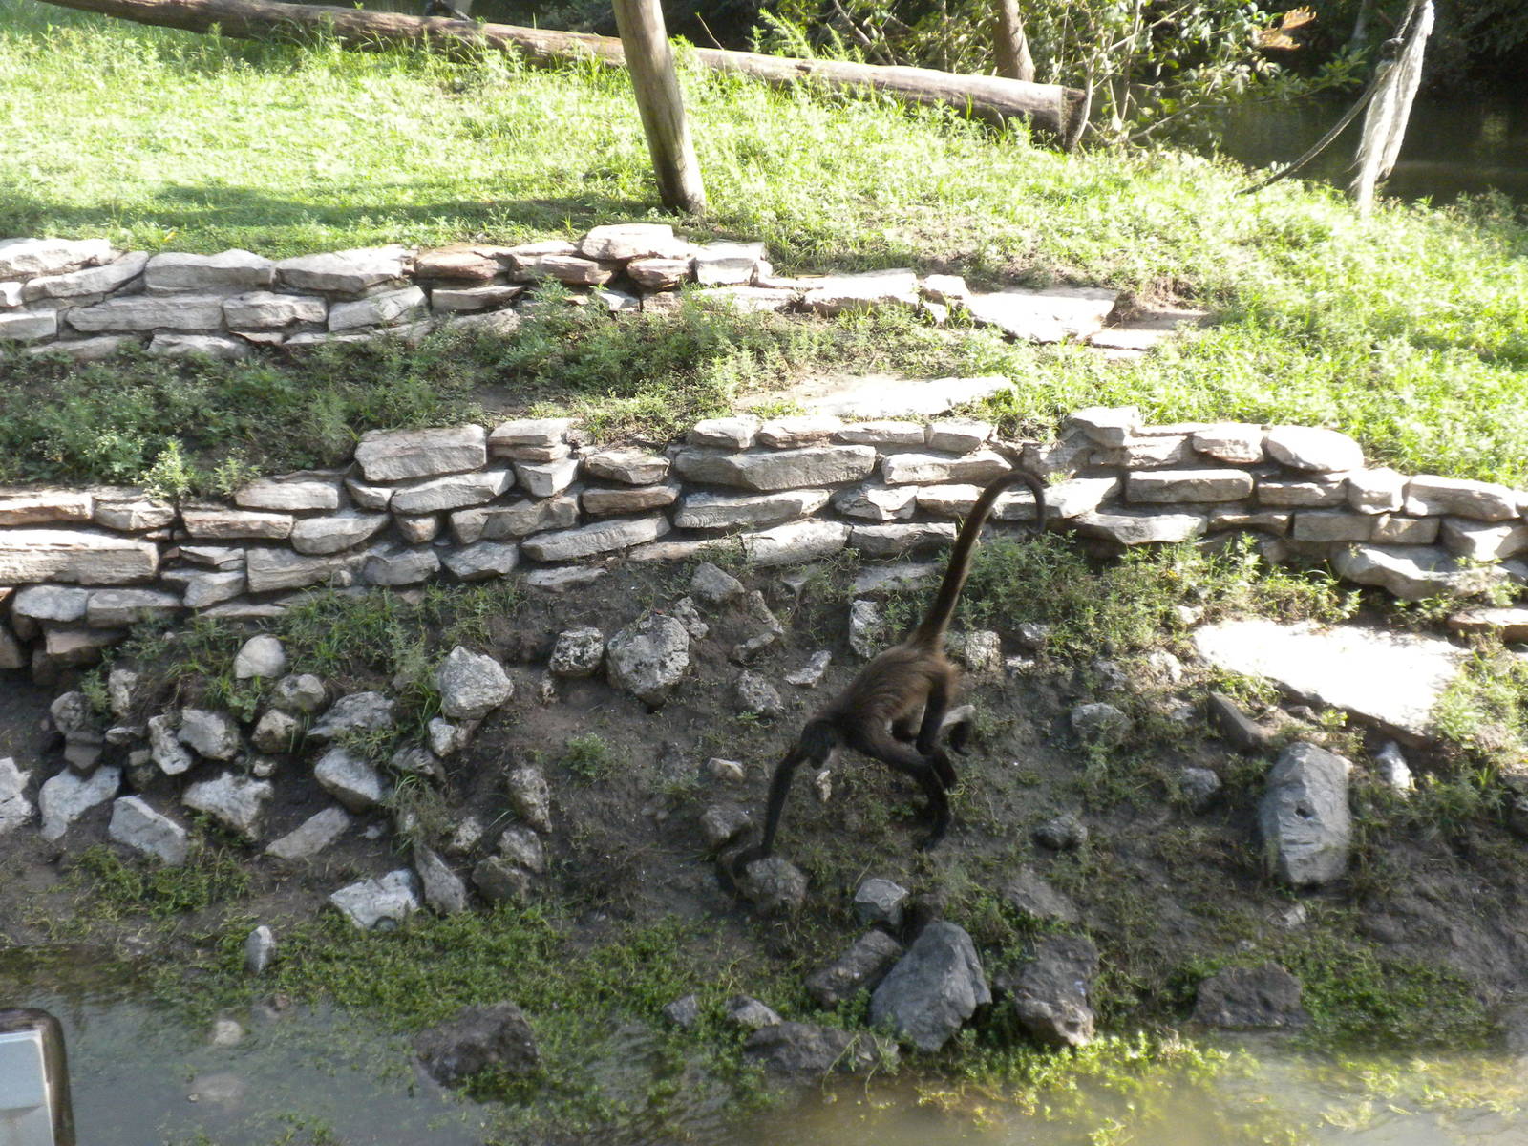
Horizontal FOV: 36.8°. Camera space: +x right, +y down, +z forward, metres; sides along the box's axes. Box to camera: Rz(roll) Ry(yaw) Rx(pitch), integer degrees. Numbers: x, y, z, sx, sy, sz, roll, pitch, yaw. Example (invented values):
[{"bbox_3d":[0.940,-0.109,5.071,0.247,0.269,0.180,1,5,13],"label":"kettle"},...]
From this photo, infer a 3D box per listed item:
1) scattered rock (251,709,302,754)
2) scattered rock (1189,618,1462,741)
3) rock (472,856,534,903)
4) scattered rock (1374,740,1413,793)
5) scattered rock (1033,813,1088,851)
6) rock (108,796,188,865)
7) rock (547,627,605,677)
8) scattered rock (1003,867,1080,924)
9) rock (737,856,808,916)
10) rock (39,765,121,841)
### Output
[{"bbox_3d":[-1.317,0.429,6.200,0.135,0.115,0.111,0,18,0],"label":"scattered rock"},{"bbox_3d":[1.767,0.316,7.297,0.802,0.080,0.535,14,32,23],"label":"scattered rock"},{"bbox_3d":[-0.778,0.914,6.850,0.180,0.125,0.140,10,33,16],"label":"rock"},{"bbox_3d":[1.919,0.590,6.980,0.080,0.075,0.170,-18,54,-13],"label":"scattered rock"},{"bbox_3d":[0.803,0.700,6.217,0.149,0.098,0.126,0,18,0],"label":"scattered rock"},{"bbox_3d":[-1.863,0.779,6.950,0.265,0.110,0.130,30,50,29],"label":"rock"},{"bbox_3d":[-0.547,0.232,6.704,0.164,0.139,0.139,0,18,0],"label":"rock"},{"bbox_3d":[0.734,0.854,6.070,0.202,0.143,0.182,0,18,0],"label":"scattered rock"},{"bbox_3d":[0.022,0.835,6.131,0.188,0.154,0.160,0,18,0],"label":"rock"},{"bbox_3d":[-1.955,0.657,6.560,0.235,0.207,0.153,0,18,0],"label":"rock"}]

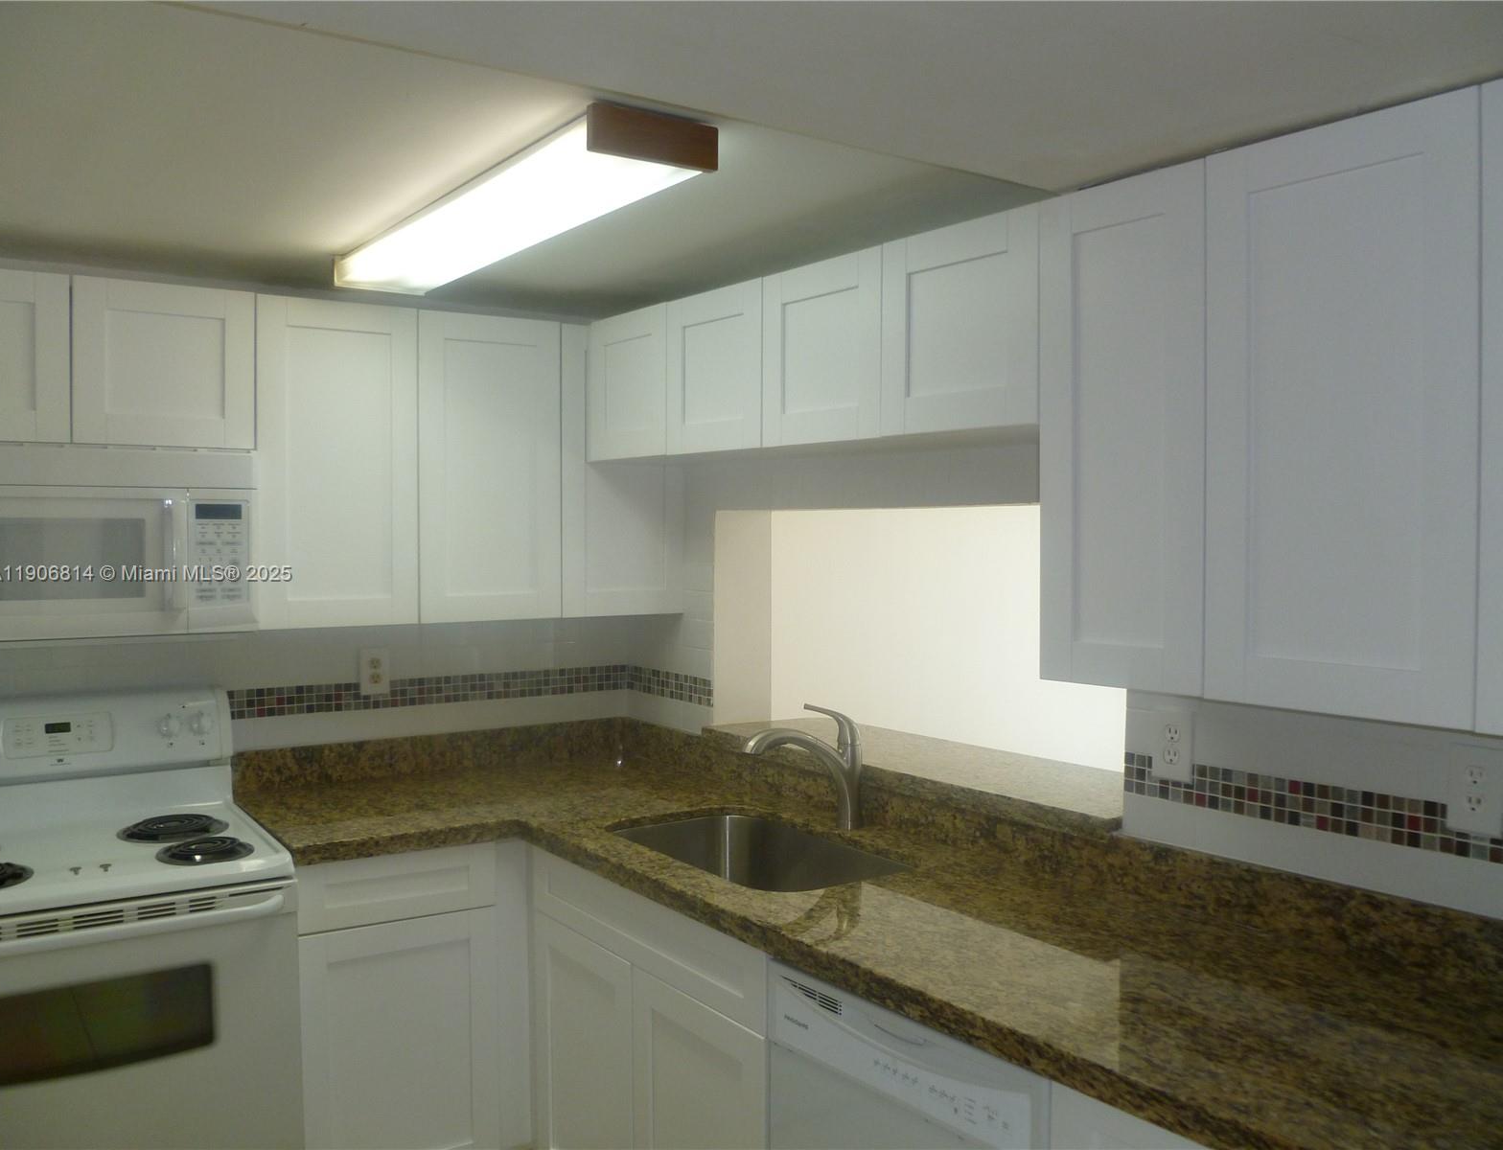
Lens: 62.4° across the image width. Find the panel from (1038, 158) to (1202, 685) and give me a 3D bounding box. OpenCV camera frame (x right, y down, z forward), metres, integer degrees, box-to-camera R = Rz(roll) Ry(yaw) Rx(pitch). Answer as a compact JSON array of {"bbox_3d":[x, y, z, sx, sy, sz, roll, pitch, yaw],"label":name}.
[{"bbox_3d":[0.561,-0.209,1.881,0.022,0.758,0.303,-2,3,-35],"label":"panel"}]

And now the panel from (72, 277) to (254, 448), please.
[{"bbox_3d":[-1.242,-0.442,2.631,0.376,0.347,0.022,-1,2,-36],"label":"panel"}]

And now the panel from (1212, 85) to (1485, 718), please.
[{"bbox_3d":[0.741,-0.197,1.570,0.022,0.756,0.371,-1,2,-36],"label":"panel"}]

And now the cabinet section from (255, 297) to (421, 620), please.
[{"bbox_3d":[-0.962,-0.252,2.897,0.369,0.758,0.022,-2,3,-35],"label":"cabinet section"}]

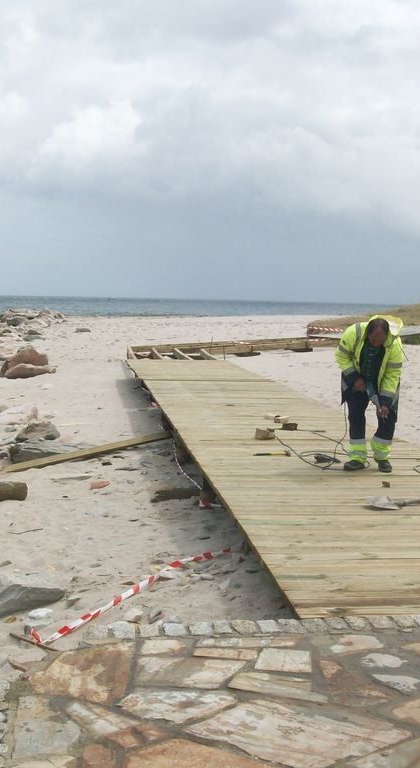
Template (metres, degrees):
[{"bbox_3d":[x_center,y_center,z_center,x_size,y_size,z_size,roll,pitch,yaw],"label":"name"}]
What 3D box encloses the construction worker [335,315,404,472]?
[{"bbox_3d":[1.558,0.093,9.791,0.640,1.500,0.660,1,5,-2],"label":"construction worker"}]

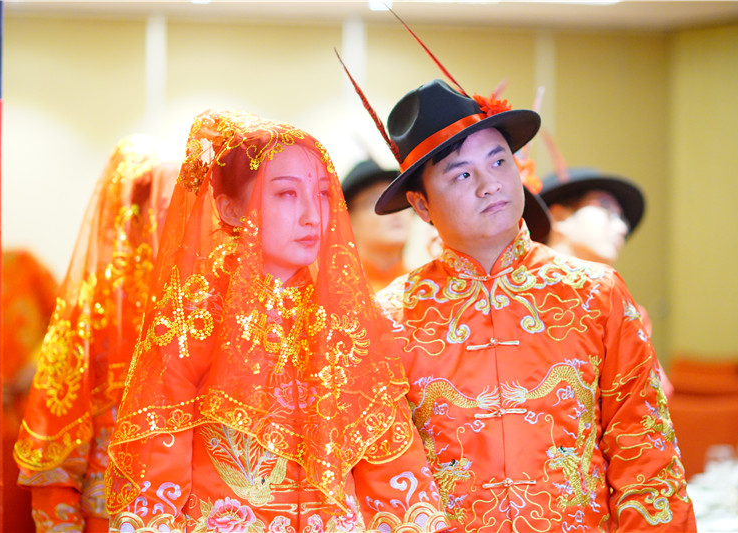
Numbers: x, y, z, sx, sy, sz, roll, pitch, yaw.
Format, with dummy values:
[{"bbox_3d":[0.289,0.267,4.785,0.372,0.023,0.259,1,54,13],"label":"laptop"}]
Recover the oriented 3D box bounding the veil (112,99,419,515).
[{"bbox_3d":[-0.165,0.069,2.850,0.460,0.610,0.420,0,-1,-27],"label":"veil"}]

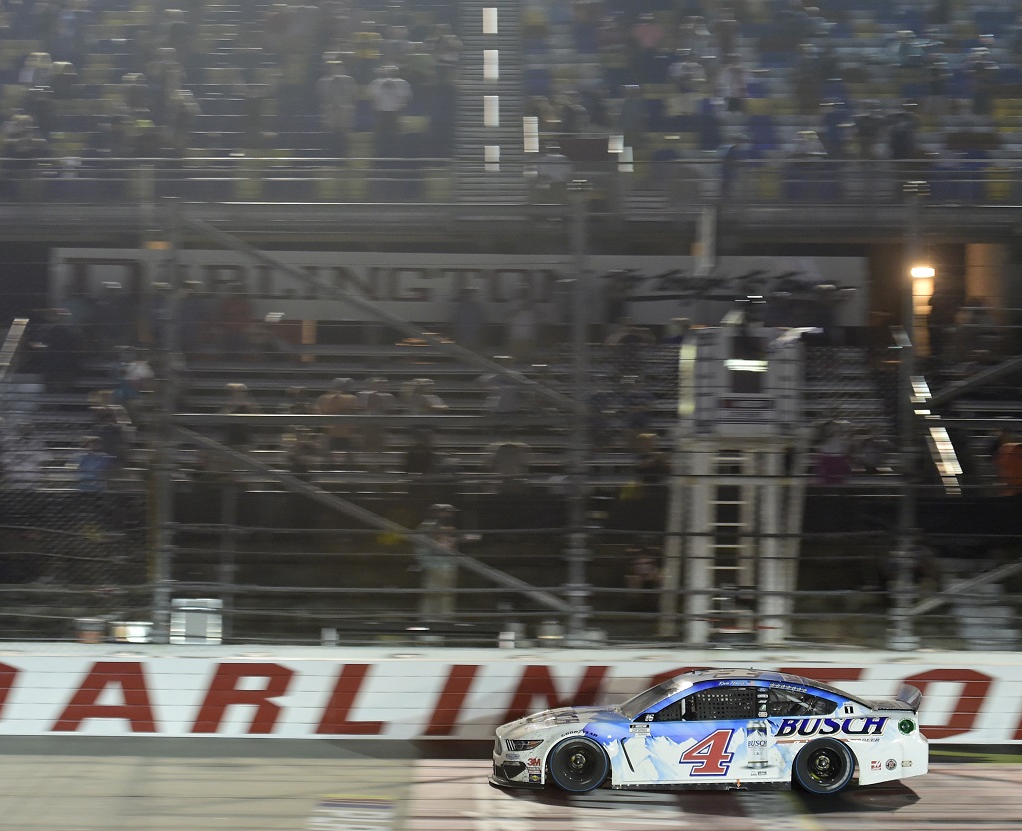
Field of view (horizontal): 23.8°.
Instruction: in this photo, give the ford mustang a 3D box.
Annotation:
[{"bbox_3d":[2.280,3.650,28.500,5.000,1.320,1.960,0,-2,2],"label":"ford mustang"}]

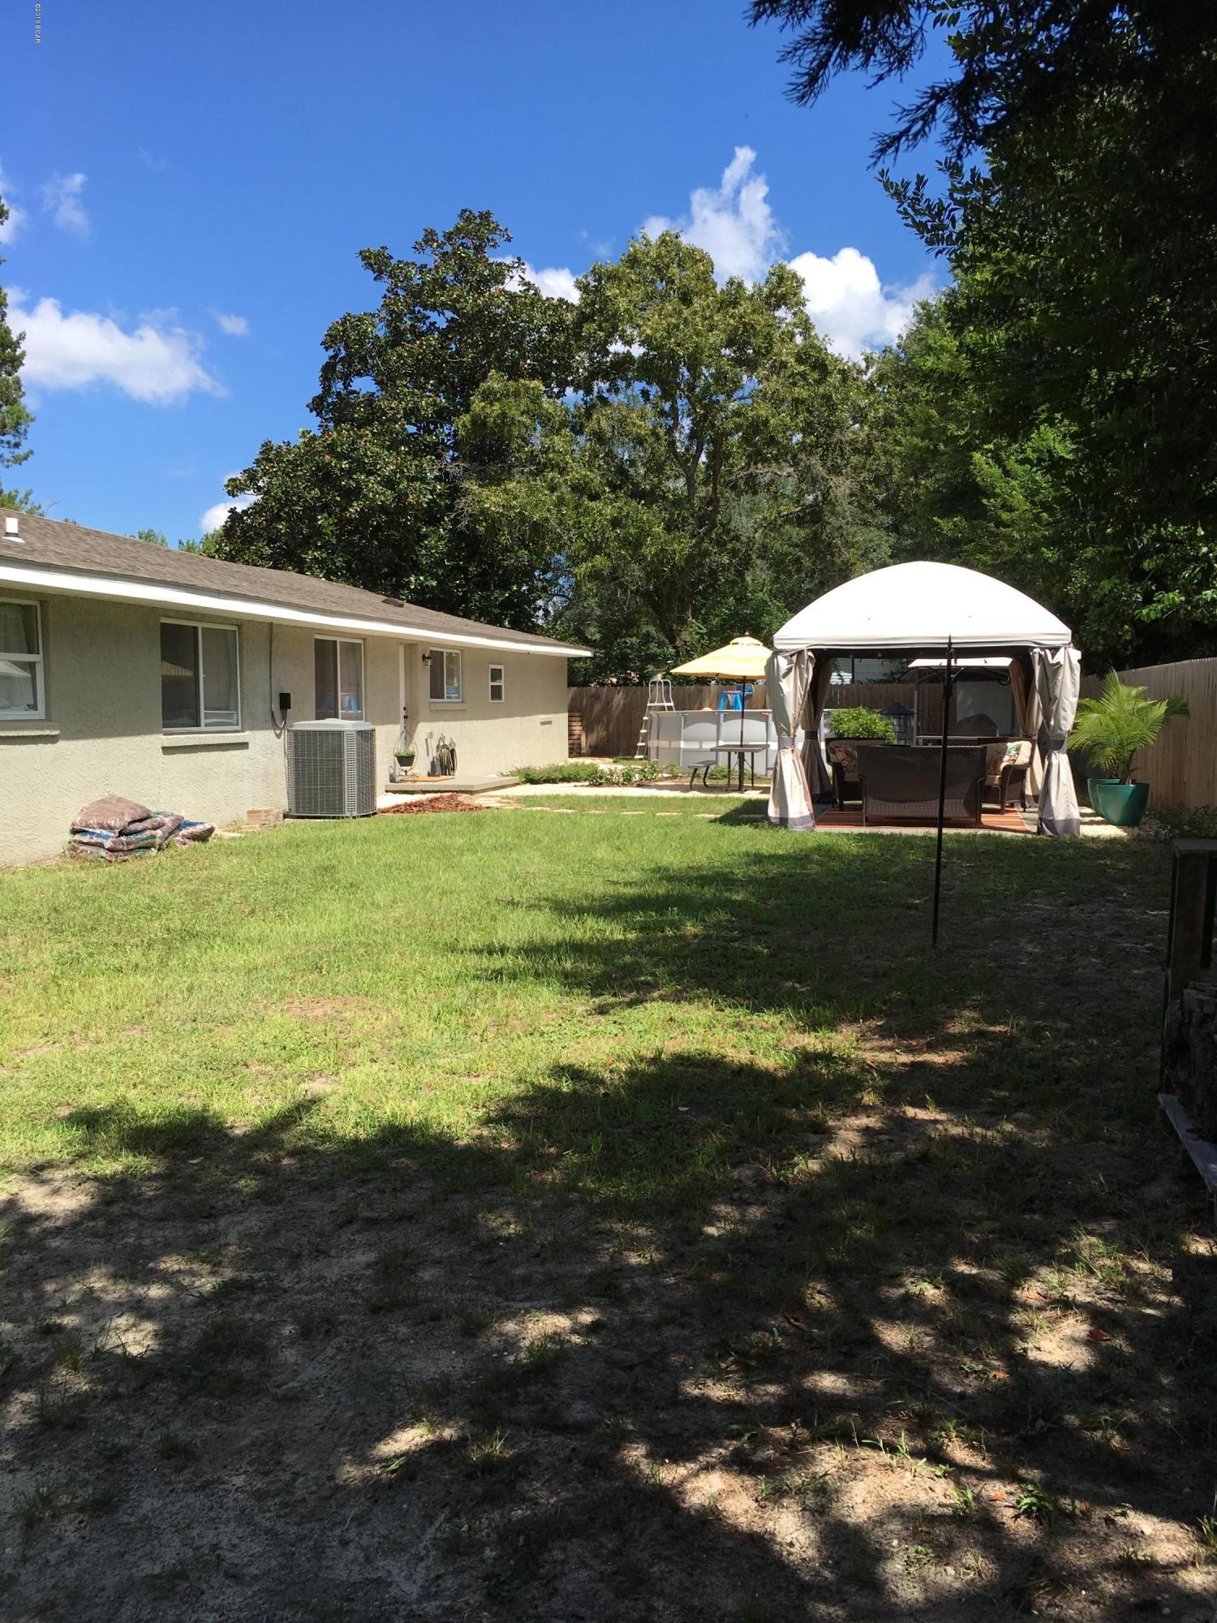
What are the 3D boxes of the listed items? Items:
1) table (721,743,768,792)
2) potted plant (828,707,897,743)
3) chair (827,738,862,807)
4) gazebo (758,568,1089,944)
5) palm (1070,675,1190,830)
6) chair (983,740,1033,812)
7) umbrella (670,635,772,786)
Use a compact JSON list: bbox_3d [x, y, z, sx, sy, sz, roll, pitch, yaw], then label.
[{"bbox_3d":[2.103,-0.665,21.364,0.780,0.670,0.900,1,5,14],"label":"table"},{"bbox_3d":[3.730,-0.860,19.994,0.960,1.330,0.920,1,5,14],"label":"potted plant"},{"bbox_3d":[3.200,-0.479,17.169,0.740,0.890,0.800,0,5,-2],"label":"chair"},{"bbox_3d":[3.550,-1.353,15.541,3.150,2.900,3.500,1,5,14],"label":"gazebo"},{"bbox_3d":[5.770,-0.705,15.043,1.250,1.690,1.200,1,5,14],"label":"palm"},{"bbox_3d":[4.730,-0.460,16.940,0.740,0.890,0.800,4,6,37],"label":"chair"},{"bbox_3d":[2.133,-1.552,21.291,2.380,2.450,2.380,3,5,14],"label":"umbrella"}]

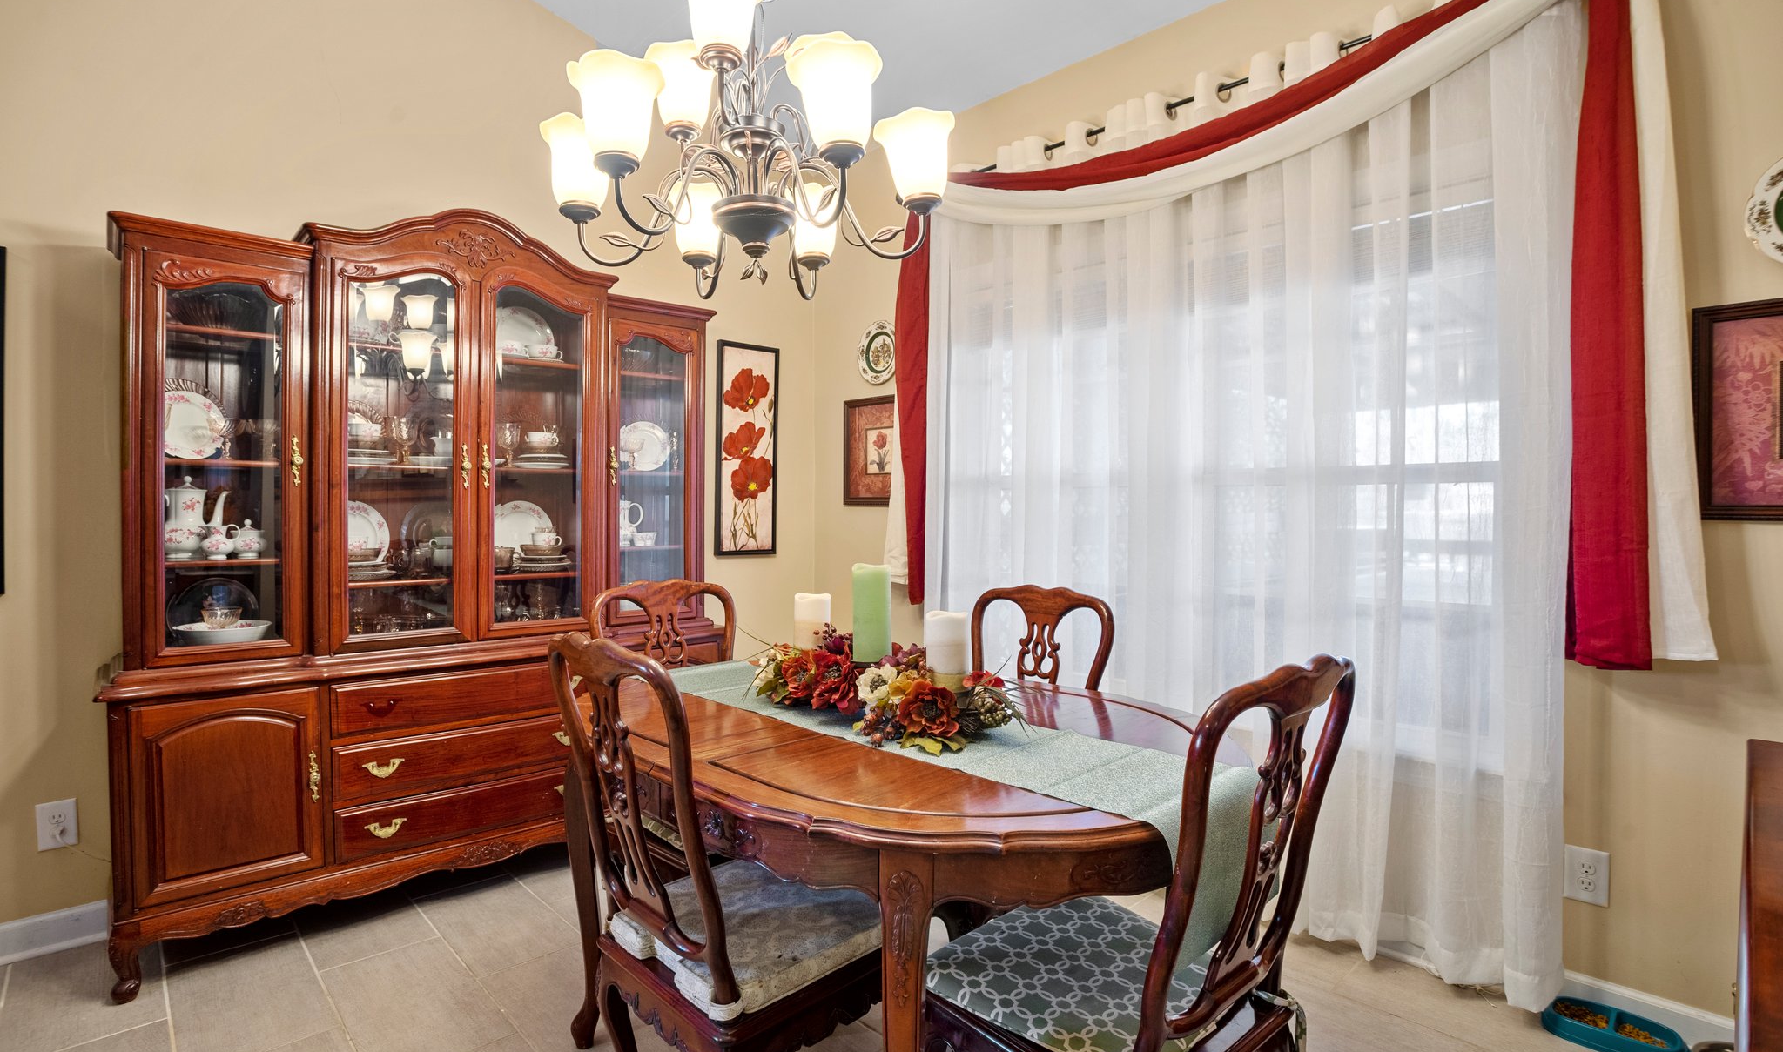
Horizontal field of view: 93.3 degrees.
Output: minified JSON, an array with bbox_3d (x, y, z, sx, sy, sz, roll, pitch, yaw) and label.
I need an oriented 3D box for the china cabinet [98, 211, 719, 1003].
[{"bbox_3d":[-1.374,0.098,2.679,1.700,2.082,0.430,0,1,-44],"label":"china cabinet"}]

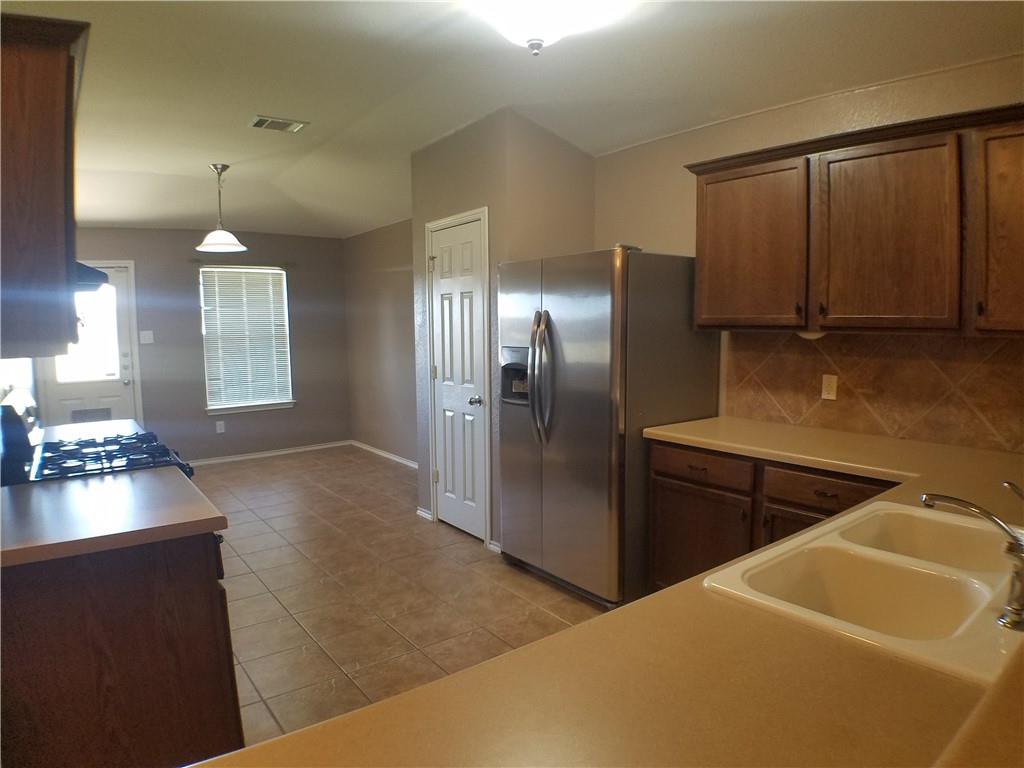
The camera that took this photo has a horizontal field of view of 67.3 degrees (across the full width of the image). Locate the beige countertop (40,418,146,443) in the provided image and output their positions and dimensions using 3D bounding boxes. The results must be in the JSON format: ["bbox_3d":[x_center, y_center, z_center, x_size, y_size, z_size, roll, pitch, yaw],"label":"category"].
[{"bbox_3d":[-2.109,0.256,3.812,0.540,0.042,0.740,-4,6,-33],"label":"beige countertop"}]

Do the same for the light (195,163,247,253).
[{"bbox_3d":[-2.312,-1.406,6.129,0.410,0.680,0.410,-4,6,-33],"label":"light"}]

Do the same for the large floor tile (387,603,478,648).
[{"bbox_3d":[-0.362,1.120,3.562,0.338,0.012,0.365,-5,6,-34],"label":"large floor tile"}]

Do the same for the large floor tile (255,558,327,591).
[{"bbox_3d":[-1.238,1.075,4.314,0.338,0.012,0.365,-5,6,-34],"label":"large floor tile"}]

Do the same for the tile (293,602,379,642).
[{"bbox_3d":[-0.811,1.111,3.619,0.335,0.010,0.335,-5,8,-33],"label":"tile"}]

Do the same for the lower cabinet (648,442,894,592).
[{"bbox_3d":[1.174,0.697,3.101,0.600,0.880,1.100,-6,8,-38],"label":"lower cabinet"}]

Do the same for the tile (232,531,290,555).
[{"bbox_3d":[-1.627,1.030,4.948,0.338,0.012,0.365,-5,6,-34],"label":"tile"}]

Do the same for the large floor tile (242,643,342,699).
[{"bbox_3d":[-0.896,1.169,3.137,0.338,0.012,0.365,-5,6,-34],"label":"large floor tile"}]

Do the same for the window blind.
[{"bbox_3d":[-2.510,-0.432,7.309,0.810,1.330,0.060,-5,8,-33],"label":"window blind"}]

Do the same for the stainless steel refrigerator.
[{"bbox_3d":[0.495,0.170,4.242,0.780,1.725,0.970,-4,6,-33],"label":"stainless steel refrigerator"}]

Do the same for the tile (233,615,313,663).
[{"bbox_3d":[-1.094,1.146,3.458,0.338,0.012,0.365,-5,6,-34],"label":"tile"}]

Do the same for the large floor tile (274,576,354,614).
[{"bbox_3d":[-1.032,1.100,3.978,0.338,0.012,0.365,-5,6,-34],"label":"large floor tile"}]

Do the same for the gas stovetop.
[{"bbox_3d":[-1.554,0.243,2.936,0.510,0.080,0.760,-5,8,-33],"label":"gas stovetop"}]

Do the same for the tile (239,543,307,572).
[{"bbox_3d":[-1.377,1.021,4.469,0.335,0.010,0.335,-5,8,-33],"label":"tile"}]

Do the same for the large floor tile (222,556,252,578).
[{"bbox_3d":[-1.658,1.046,4.282,0.335,0.010,0.335,-5,8,-33],"label":"large floor tile"}]

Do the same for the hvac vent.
[{"bbox_3d":[-1.403,-1.545,4.598,0.320,0.030,0.270,-5,8,-33],"label":"hvac vent"}]

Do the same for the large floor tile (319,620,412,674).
[{"bbox_3d":[-0.623,1.141,3.337,0.335,0.010,0.335,-5,8,-33],"label":"large floor tile"}]

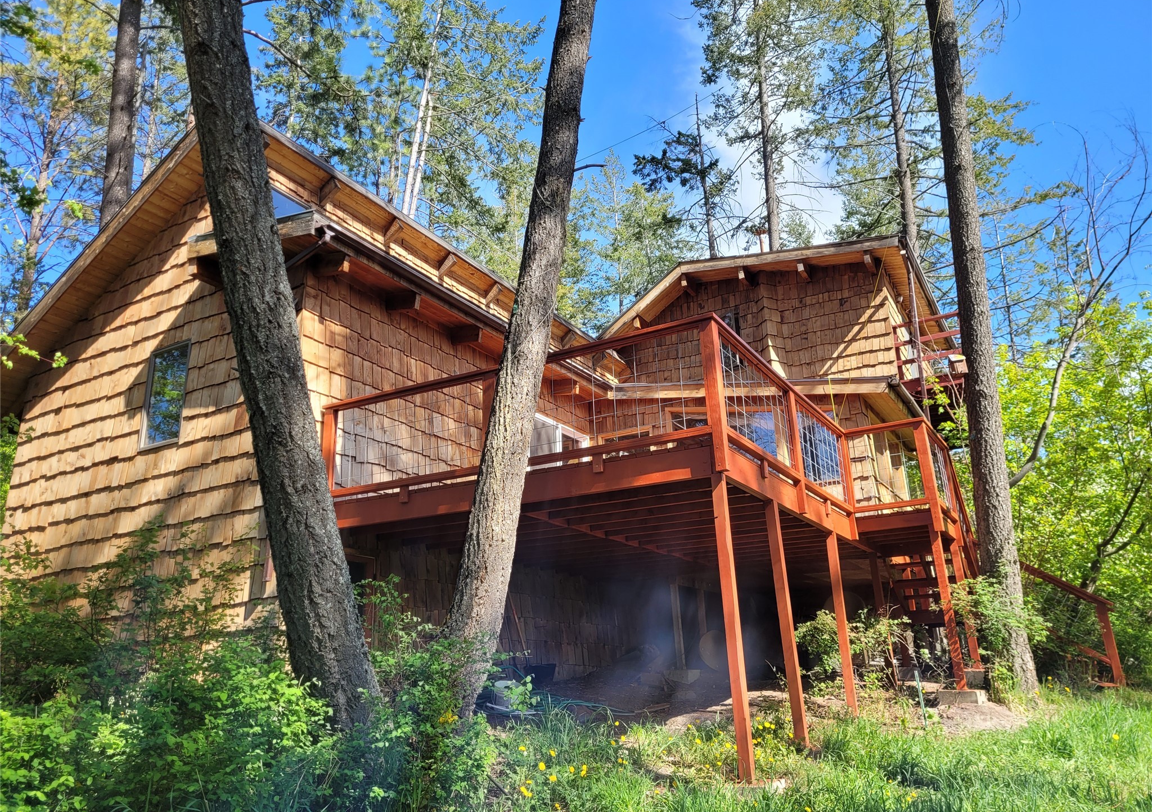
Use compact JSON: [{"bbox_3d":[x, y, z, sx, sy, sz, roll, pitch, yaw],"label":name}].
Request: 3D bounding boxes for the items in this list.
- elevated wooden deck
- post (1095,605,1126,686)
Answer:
[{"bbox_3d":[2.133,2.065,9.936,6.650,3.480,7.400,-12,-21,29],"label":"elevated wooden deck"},{"bbox_3d":[6.623,2.954,10.717,0.100,0.987,0.100,-12,-21,29],"label":"post"}]

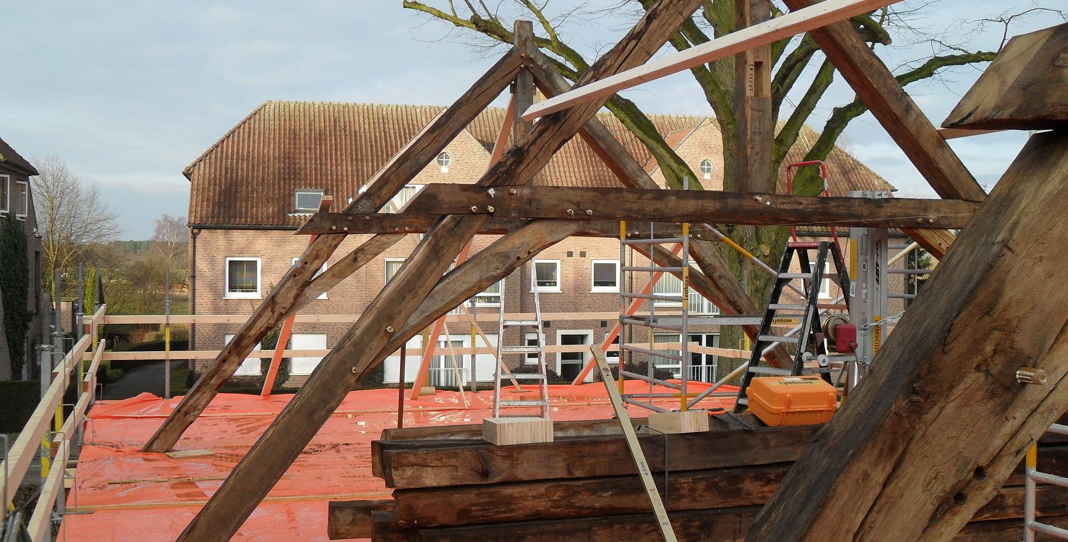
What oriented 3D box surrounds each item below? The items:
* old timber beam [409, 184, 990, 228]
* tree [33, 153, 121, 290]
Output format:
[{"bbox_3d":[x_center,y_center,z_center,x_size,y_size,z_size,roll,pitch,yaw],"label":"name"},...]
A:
[{"bbox_3d":[1.410,-0.388,6.880,4.620,0.205,0.140,0,0,-20],"label":"old timber beam"},{"bbox_3d":[-28.600,-1.200,65.000,8.200,11.600,8.200,0,0,-24],"label":"tree"}]

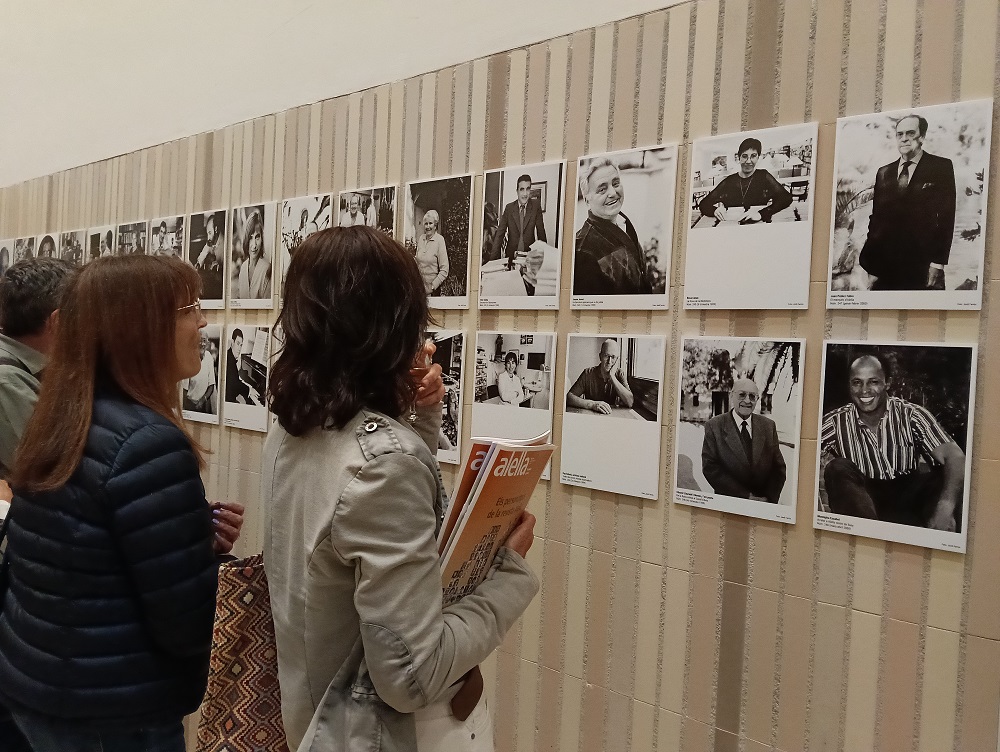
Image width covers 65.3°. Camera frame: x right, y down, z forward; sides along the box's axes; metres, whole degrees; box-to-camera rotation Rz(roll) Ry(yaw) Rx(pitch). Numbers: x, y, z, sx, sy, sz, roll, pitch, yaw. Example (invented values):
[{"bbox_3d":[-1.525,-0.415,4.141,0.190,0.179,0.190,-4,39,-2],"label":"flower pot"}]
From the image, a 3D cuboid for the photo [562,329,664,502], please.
[{"bbox_3d":[0.305,0.102,2.141,0.306,0.430,0.015,4,2,39],"label":"photo"}]

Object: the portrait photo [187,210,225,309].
[{"bbox_3d":[-1.283,-0.505,3.422,0.306,0.430,0.015,4,2,39],"label":"portrait photo"}]

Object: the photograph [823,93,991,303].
[{"bbox_3d":[0.876,-0.359,1.687,0.306,0.430,0.015,4,2,39],"label":"photograph"}]

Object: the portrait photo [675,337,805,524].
[{"bbox_3d":[0.582,0.122,1.919,0.306,0.430,0.015,4,2,39],"label":"portrait photo"}]

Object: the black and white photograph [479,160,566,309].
[{"bbox_3d":[0.062,-0.414,2.341,0.306,0.430,0.015,4,2,39],"label":"black and white photograph"}]

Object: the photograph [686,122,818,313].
[{"bbox_3d":[0.605,-0.378,1.905,0.306,0.430,0.015,4,2,39],"label":"photograph"}]

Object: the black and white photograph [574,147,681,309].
[{"bbox_3d":[0.332,-0.395,2.124,0.306,0.430,0.015,4,2,39],"label":"black and white photograph"}]

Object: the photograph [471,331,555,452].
[{"bbox_3d":[0.037,0.082,2.356,0.306,0.430,0.015,4,2,39],"label":"photograph"}]

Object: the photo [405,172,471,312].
[{"bbox_3d":[-0.207,-0.431,2.558,0.306,0.430,0.015,4,2,39],"label":"photo"}]

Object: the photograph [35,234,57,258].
[{"bbox_3d":[-2.614,-0.602,4.491,0.306,0.430,0.015,4,2,39],"label":"photograph"}]

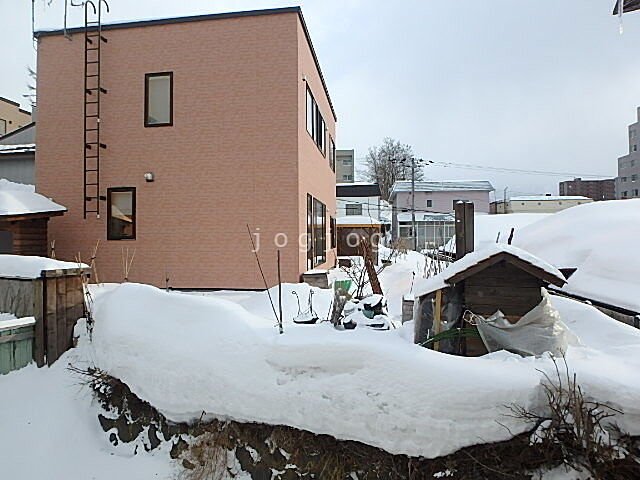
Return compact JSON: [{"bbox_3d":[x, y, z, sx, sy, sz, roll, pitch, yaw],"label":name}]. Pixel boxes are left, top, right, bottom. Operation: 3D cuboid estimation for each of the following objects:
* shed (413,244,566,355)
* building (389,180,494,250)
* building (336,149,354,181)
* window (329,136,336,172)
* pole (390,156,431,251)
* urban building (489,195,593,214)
[{"bbox_3d":[2.200,0.780,5.450,1.850,1.420,1.200,0,0,5],"label":"shed"},{"bbox_3d":[10.000,-1.650,33.300,7.700,6.400,7.500,0,0,8],"label":"building"},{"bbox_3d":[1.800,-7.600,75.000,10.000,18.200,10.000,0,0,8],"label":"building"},{"bbox_3d":[0.510,-3.480,16.000,0.120,1.280,1.850,0,0,8],"label":"window"},{"bbox_3d":[6.900,-2.350,29.000,2.500,7.800,0.800,0,0,8],"label":"pole"},{"bbox_3d":[31.300,-2.400,58.000,14.500,7.800,9.000,0,0,8],"label":"urban building"}]

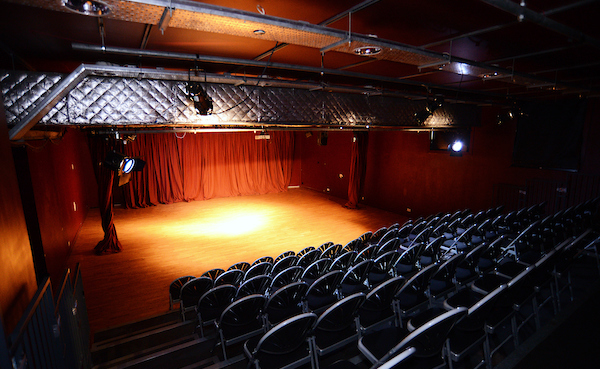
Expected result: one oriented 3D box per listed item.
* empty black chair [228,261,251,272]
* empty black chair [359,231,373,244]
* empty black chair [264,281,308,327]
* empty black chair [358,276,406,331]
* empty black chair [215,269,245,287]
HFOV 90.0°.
[{"bbox_3d":[-1.145,1.690,5.382,0.460,0.815,0.510,-6,12,-31],"label":"empty black chair"},{"bbox_3d":[1.391,1.415,6.931,0.460,0.815,0.510,-6,12,-31],"label":"empty black chair"},{"bbox_3d":[-0.190,1.310,3.173,0.460,0.815,0.510,-6,12,-31],"label":"empty black chair"},{"bbox_3d":[0.666,1.151,2.797,0.470,0.800,0.500,-6,11,-32],"label":"empty black chair"},{"bbox_3d":[-1.080,1.553,4.459,0.460,0.815,0.510,-6,12,-31],"label":"empty black chair"}]

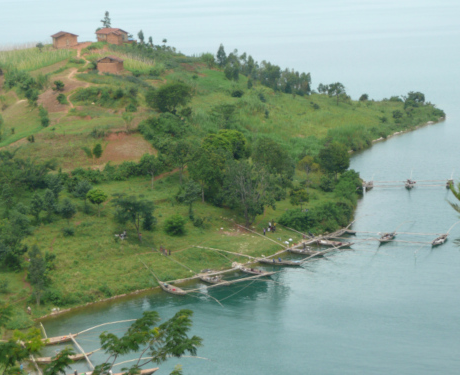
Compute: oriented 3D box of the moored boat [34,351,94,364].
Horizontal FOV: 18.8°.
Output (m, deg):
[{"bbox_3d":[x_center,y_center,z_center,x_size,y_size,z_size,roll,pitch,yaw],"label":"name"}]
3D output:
[{"bbox_3d":[-26.884,27.871,228.000,10.800,1.100,1.200,-2,10,-14],"label":"moored boat"}]

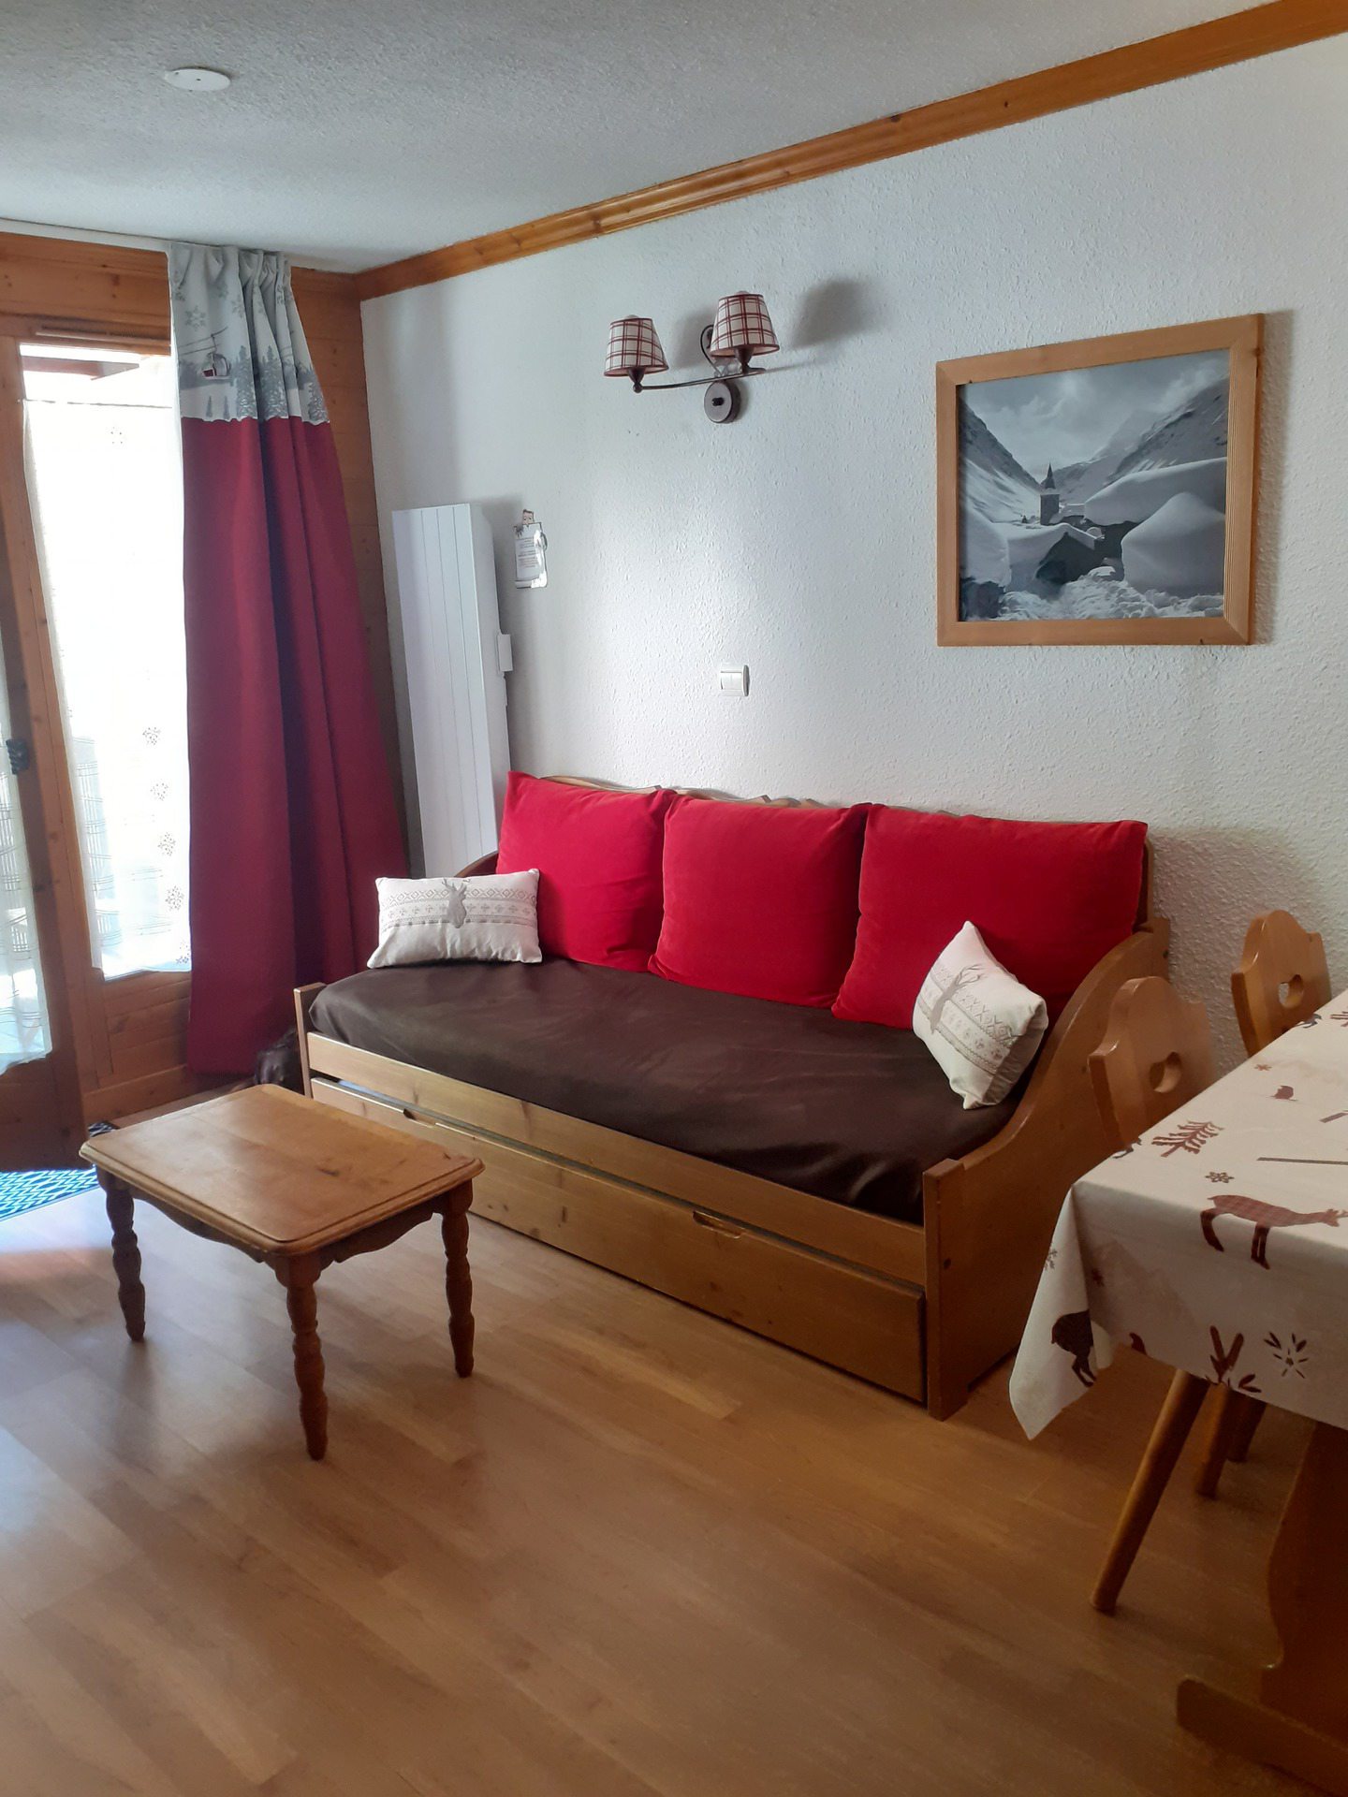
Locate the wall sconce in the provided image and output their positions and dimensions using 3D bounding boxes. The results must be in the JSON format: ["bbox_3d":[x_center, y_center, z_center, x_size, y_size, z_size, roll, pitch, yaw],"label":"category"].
[{"bbox_3d":[0.062,-1.318,3.461,0.511,0.271,0.205,9,18,41],"label":"wall sconce"}]

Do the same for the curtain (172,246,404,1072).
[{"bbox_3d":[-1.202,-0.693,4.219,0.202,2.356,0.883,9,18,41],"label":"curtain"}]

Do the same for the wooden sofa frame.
[{"bbox_3d":[0.039,0.281,3.428,1.989,0.924,0.944,9,18,41],"label":"wooden sofa frame"}]

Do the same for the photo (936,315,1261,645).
[{"bbox_3d":[0.875,-0.852,2.970,0.710,0.619,0.023,9,18,41],"label":"photo"}]

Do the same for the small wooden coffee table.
[{"bbox_3d":[-0.780,0.721,2.836,0.753,0.442,0.446,9,18,41],"label":"small wooden coffee table"}]

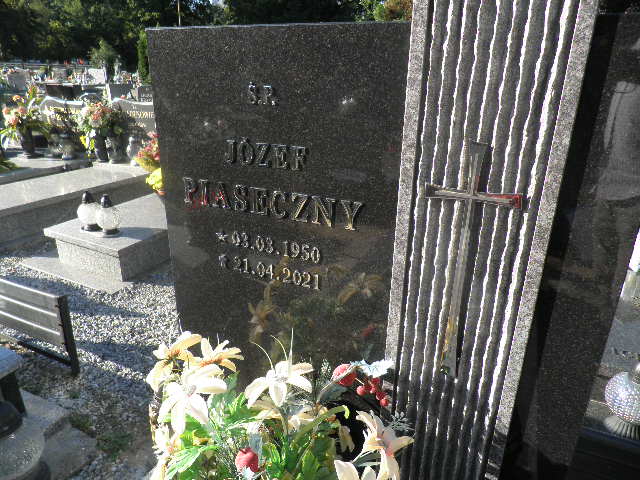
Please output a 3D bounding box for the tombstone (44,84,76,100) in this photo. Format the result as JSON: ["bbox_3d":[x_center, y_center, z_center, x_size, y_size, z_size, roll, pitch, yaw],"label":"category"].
[{"bbox_3d":[-4.640,-2.536,8.170,1.000,0.650,0.200,12,24,25],"label":"tombstone"}]

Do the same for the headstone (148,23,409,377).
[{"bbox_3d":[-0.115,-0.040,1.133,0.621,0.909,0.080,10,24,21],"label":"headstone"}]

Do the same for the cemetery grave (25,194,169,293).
[{"bbox_3d":[-1.375,-0.140,3.798,0.970,0.260,1.850,12,24,25],"label":"cemetery grave"}]

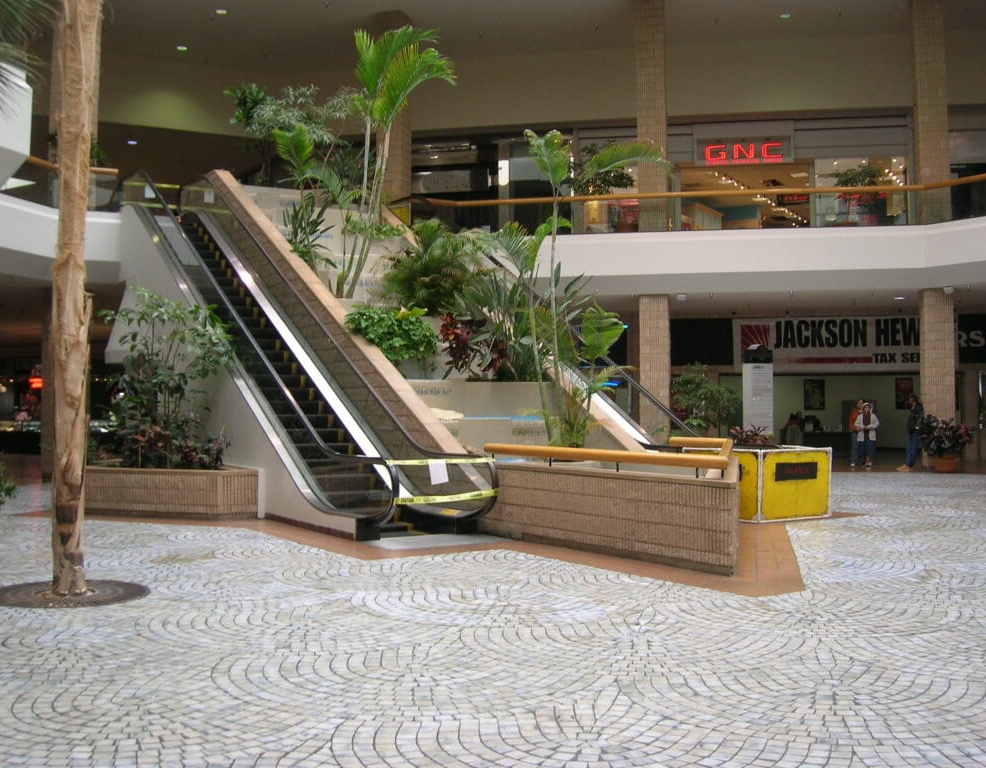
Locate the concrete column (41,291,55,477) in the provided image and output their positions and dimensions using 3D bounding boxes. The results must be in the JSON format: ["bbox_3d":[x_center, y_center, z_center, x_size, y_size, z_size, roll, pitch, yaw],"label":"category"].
[{"bbox_3d":[-9.062,0.011,22.600,0.680,4.100,0.680,0,-1,12],"label":"concrete column"}]

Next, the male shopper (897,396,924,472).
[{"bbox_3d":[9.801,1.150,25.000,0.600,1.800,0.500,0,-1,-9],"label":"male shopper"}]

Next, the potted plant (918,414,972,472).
[{"bbox_3d":[10.133,1.335,23.900,1.150,1.300,1.100,0,-1,12],"label":"potted plant"}]

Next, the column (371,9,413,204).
[{"bbox_3d":[-2.769,-6.881,29.735,0.800,7.300,0.800,0,-1,12],"label":"column"}]

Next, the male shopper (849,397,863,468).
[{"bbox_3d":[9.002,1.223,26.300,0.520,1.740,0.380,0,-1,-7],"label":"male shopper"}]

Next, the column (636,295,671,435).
[{"bbox_3d":[3.902,-0.060,25.600,0.670,4.120,0.670,0,-1,12],"label":"column"}]

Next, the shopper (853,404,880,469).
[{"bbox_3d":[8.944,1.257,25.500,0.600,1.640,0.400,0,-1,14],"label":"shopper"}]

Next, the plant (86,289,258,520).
[{"bbox_3d":[-4.649,0.267,15.350,2.650,3.200,1.800,-1,-1,16],"label":"plant"}]

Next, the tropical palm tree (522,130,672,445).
[{"bbox_3d":[1.386,-1.237,14.400,1.980,4.300,1.700,0,-1,0],"label":"tropical palm tree"}]

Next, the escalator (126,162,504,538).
[{"bbox_3d":[-4.144,-1.285,17.836,1.700,6.450,13.400,1,-1,-33],"label":"escalator"}]

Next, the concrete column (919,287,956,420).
[{"bbox_3d":[10.393,-0.117,24.900,0.670,4.150,0.670,0,-1,12],"label":"concrete column"}]

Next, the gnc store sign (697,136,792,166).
[{"bbox_3d":[6.728,-6.244,28.600,2.520,0.780,0.200,0,-1,12],"label":"gnc store sign"}]

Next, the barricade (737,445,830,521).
[{"bbox_3d":[3.871,1.405,15.113,1.550,0.990,1.300,1,-1,-33],"label":"barricade"}]

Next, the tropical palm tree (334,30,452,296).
[{"bbox_3d":[-1.686,-3.886,18.600,2.000,4.700,1.800,0,-1,-6],"label":"tropical palm tree"}]

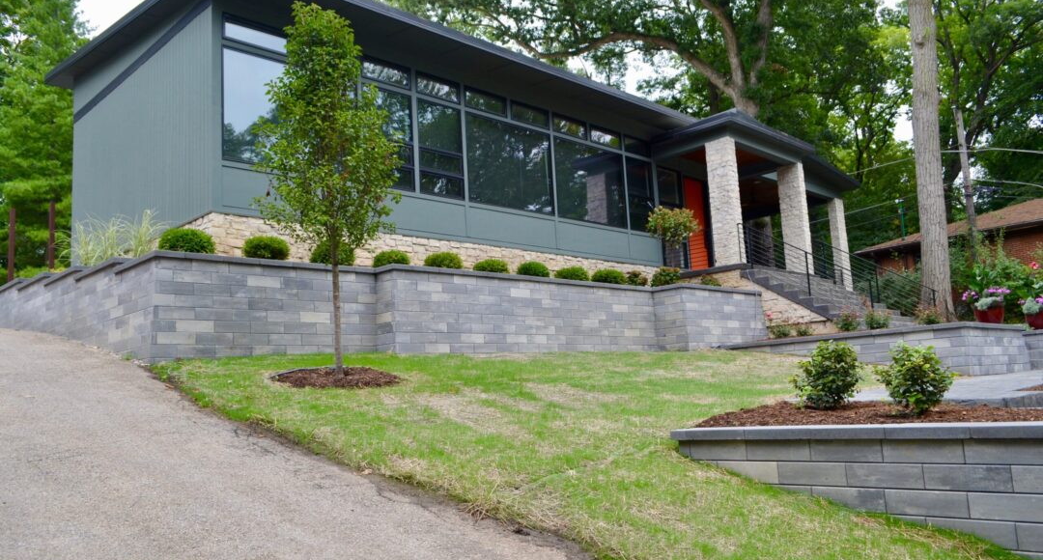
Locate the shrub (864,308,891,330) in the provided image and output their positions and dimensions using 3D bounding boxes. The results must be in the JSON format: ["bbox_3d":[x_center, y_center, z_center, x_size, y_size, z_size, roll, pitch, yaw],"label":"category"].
[{"bbox_3d":[6.277,0.692,13.828,0.479,0.412,0.479,-7,-8,24],"label":"shrub"}]

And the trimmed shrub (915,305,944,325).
[{"bbox_3d":[6.730,0.599,12.924,0.448,0.353,0.440,-7,-9,27],"label":"trimmed shrub"}]

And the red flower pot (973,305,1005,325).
[{"bbox_3d":[7.904,0.639,13.173,0.530,0.400,0.530,-8,-9,30],"label":"red flower pot"}]

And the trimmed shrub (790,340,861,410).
[{"bbox_3d":[2.404,0.754,6.236,0.554,0.544,0.554,-6,-8,20],"label":"trimmed shrub"}]

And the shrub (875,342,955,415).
[{"bbox_3d":[2.758,0.697,5.534,0.544,0.510,0.544,-7,-9,26],"label":"shrub"}]

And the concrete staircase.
[{"bbox_3d":[7.152,0.422,17.695,3.700,1.620,2.500,4,-11,-45],"label":"concrete staircase"}]

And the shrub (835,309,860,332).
[{"bbox_3d":[5.978,0.755,14.379,0.462,0.428,0.462,-6,-8,22],"label":"shrub"}]

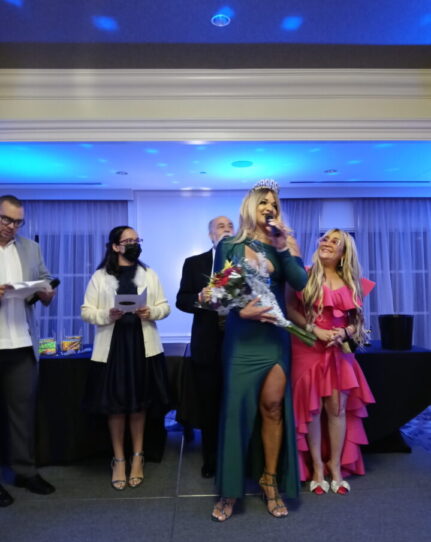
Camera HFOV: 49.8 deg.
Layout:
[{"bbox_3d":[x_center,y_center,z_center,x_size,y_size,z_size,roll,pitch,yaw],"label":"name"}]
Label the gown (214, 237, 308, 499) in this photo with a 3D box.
[{"bbox_3d":[0.256,0.543,2.640,0.500,1.480,0.400,0,-1,-10],"label":"gown"}]

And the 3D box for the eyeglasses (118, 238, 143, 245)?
[{"bbox_3d":[-0.534,-0.184,2.900,0.140,0.042,0.130,1,-2,-40],"label":"eyeglasses"}]

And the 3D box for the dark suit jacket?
[{"bbox_3d":[0.027,0.238,3.120,0.570,0.790,0.320,0,-1,-8],"label":"dark suit jacket"}]

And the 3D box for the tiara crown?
[{"bbox_3d":[0.282,-0.482,2.620,0.160,0.075,0.130,1,-1,-24],"label":"tiara crown"}]

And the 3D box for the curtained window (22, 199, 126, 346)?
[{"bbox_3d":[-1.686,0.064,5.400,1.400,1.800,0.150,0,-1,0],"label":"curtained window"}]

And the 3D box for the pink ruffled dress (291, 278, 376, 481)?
[{"bbox_3d":[0.751,0.694,2.970,0.540,1.270,0.460,0,-1,8],"label":"pink ruffled dress"}]

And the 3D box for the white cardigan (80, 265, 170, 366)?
[{"bbox_3d":[-0.563,0.269,2.940,0.540,0.610,0.310,0,-1,-3],"label":"white cardigan"}]

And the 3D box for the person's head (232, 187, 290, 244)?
[{"bbox_3d":[0.263,-0.318,2.660,0.280,0.320,0.240,1,-1,-22],"label":"person's head"}]

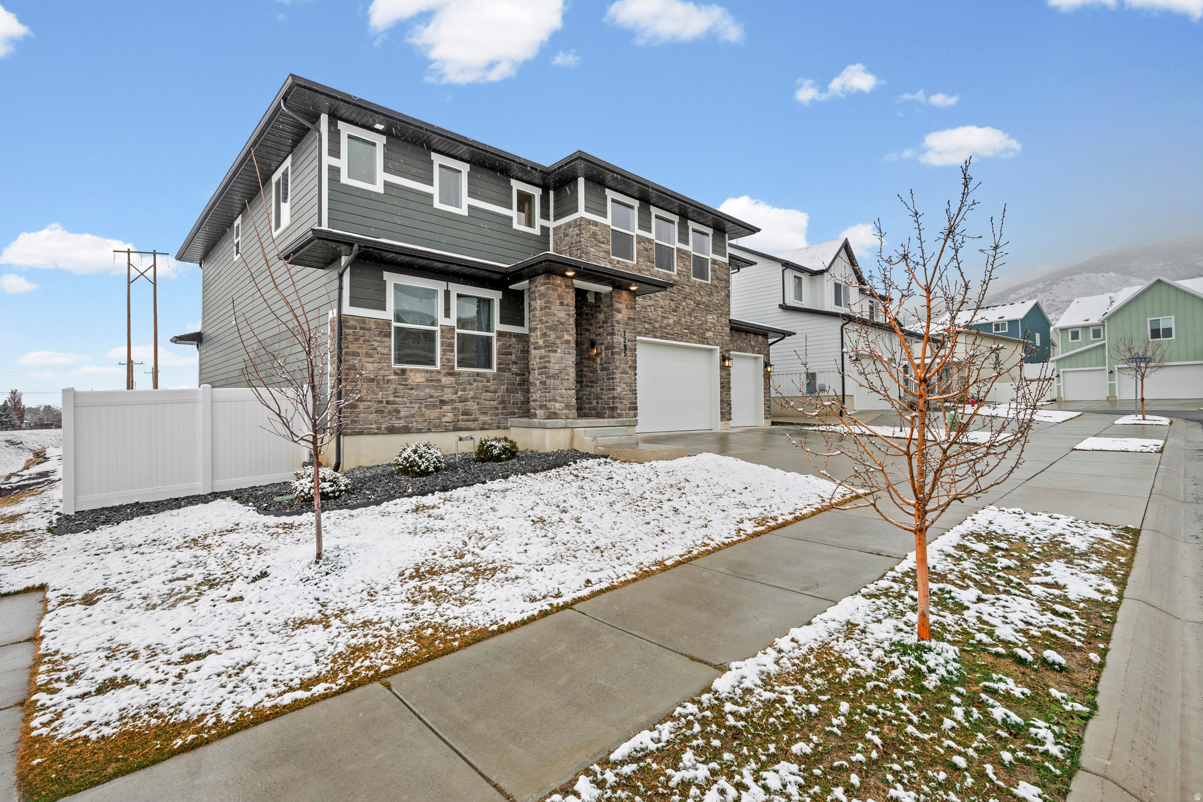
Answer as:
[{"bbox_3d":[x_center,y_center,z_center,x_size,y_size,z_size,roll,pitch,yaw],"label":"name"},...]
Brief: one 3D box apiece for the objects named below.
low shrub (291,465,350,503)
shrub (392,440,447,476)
[{"bbox_3d":[-3.951,1.170,7.561,0.765,0.516,0.742,0,0,-44],"label":"low shrub"},{"bbox_3d":[-3.127,0.986,9.186,0.840,0.596,0.815,0,0,-44],"label":"shrub"}]

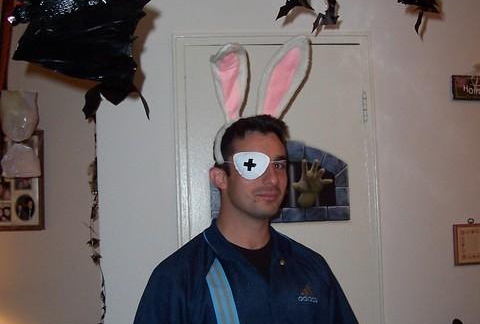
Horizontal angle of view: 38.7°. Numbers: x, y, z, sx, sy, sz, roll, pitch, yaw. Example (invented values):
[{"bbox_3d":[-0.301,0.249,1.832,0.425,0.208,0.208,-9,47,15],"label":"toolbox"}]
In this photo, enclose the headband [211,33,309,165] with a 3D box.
[{"bbox_3d":[0.047,-0.149,1.680,0.250,0.305,0.090,0,-4,-28],"label":"headband"}]

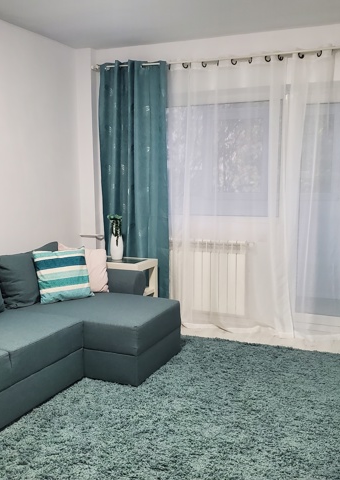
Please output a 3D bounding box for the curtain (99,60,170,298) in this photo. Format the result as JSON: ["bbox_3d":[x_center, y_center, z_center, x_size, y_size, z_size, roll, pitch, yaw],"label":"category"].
[{"bbox_3d":[-0.326,-0.406,4.488,0.684,2.440,0.150,2,8,20],"label":"curtain"}]

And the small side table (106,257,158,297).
[{"bbox_3d":[-0.452,0.504,4.484,0.580,0.640,0.350,3,9,24],"label":"small side table"}]

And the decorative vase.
[{"bbox_3d":[-0.493,0.067,4.450,0.131,0.237,0.131,-1,8,0],"label":"decorative vase"}]

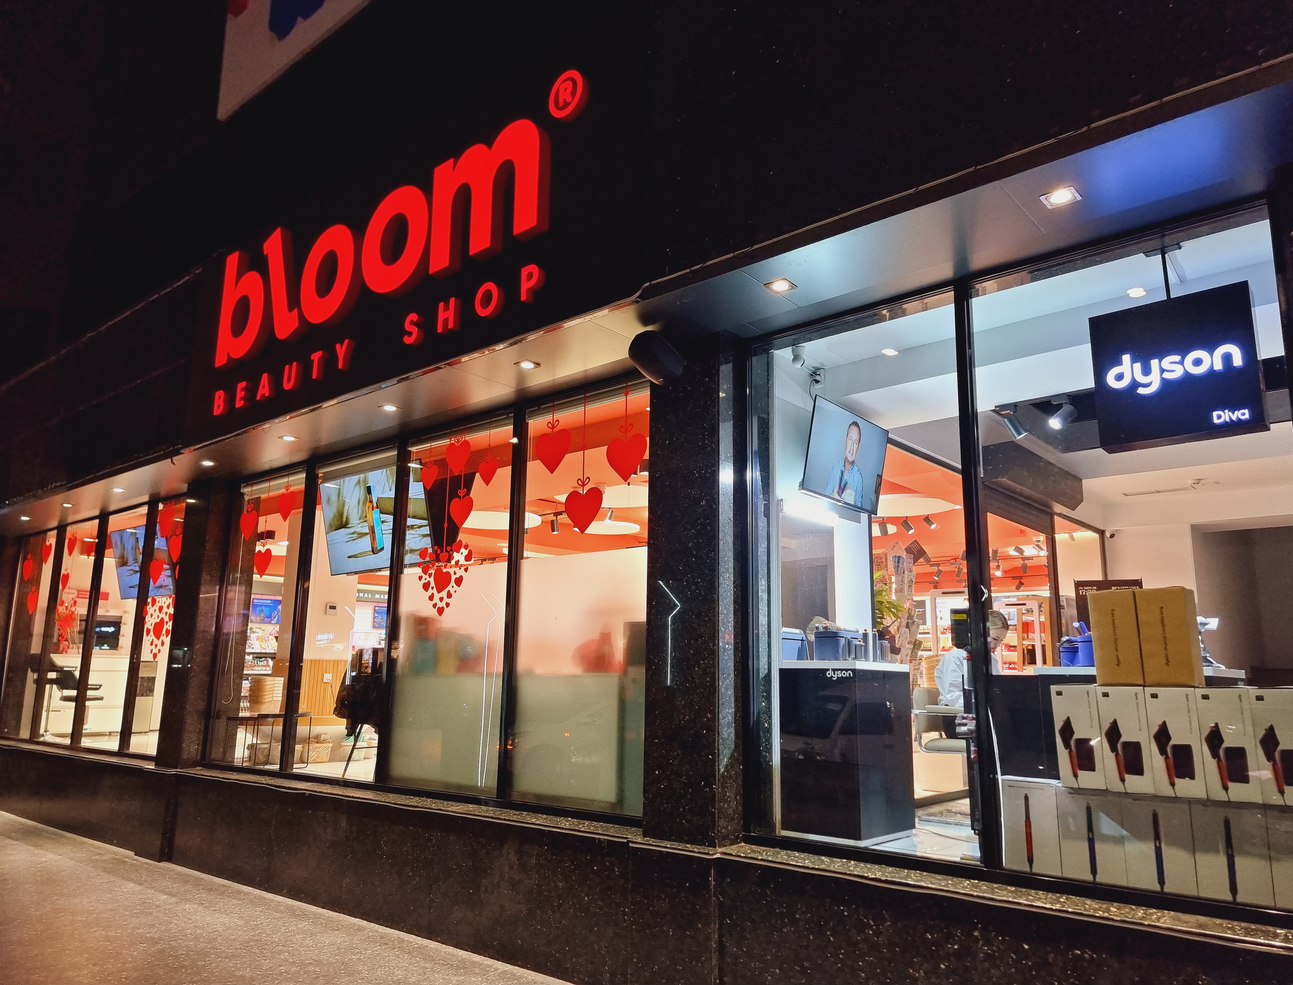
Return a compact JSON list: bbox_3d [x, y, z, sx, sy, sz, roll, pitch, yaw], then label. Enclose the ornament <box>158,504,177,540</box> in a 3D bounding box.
[{"bbox_3d":[-5.204,0.323,9.886,0.370,0.360,0.015,-9,-15,39],"label":"ornament"}]

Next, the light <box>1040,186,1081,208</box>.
[{"bbox_3d":[1.694,-1.220,3.725,0.122,0.035,0.122,-9,-15,39],"label":"light"}]

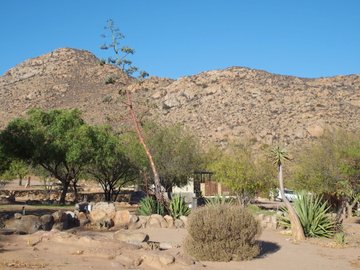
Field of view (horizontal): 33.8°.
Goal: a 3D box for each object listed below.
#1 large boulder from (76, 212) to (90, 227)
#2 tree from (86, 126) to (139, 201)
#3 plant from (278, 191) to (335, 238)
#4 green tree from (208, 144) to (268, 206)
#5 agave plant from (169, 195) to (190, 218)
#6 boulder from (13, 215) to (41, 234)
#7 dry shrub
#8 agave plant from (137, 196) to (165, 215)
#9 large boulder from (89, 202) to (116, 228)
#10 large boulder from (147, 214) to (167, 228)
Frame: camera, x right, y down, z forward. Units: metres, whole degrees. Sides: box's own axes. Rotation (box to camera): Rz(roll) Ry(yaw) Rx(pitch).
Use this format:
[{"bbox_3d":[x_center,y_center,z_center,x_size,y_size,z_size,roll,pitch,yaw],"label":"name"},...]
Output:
[{"bbox_3d":[-3.711,3.246,22.800,0.519,0.503,0.500,1,-5,-9],"label":"large boulder"},{"bbox_3d":[-5.238,2.250,46.000,4.190,5.820,4.600,0,-5,0],"label":"tree"},{"bbox_3d":[4.044,2.505,19.000,1.653,1.434,1.700,-1,-5,12],"label":"plant"},{"bbox_3d":[3.651,2.528,37.000,3.995,3.870,3.900,0,-5,0],"label":"green tree"},{"bbox_3d":[-0.020,2.810,23.300,0.865,0.943,0.880,0,-5,0],"label":"agave plant"},{"bbox_3d":[-5.305,3.086,20.500,0.905,0.620,0.850,1,-5,-14],"label":"boulder"},{"bbox_3d":[0.961,2.221,13.400,1.718,1.255,1.600,0,-5,0],"label":"dry shrub"},{"bbox_3d":[-1.153,2.885,24.000,1.026,0.770,1.000,0,-5,-3],"label":"agave plant"},{"bbox_3d":[-2.981,3.067,22.800,1.077,0.942,0.900,0,-5,0],"label":"large boulder"},{"bbox_3d":[-0.903,3.323,22.800,0.756,0.495,0.650,0,-5,-2],"label":"large boulder"}]

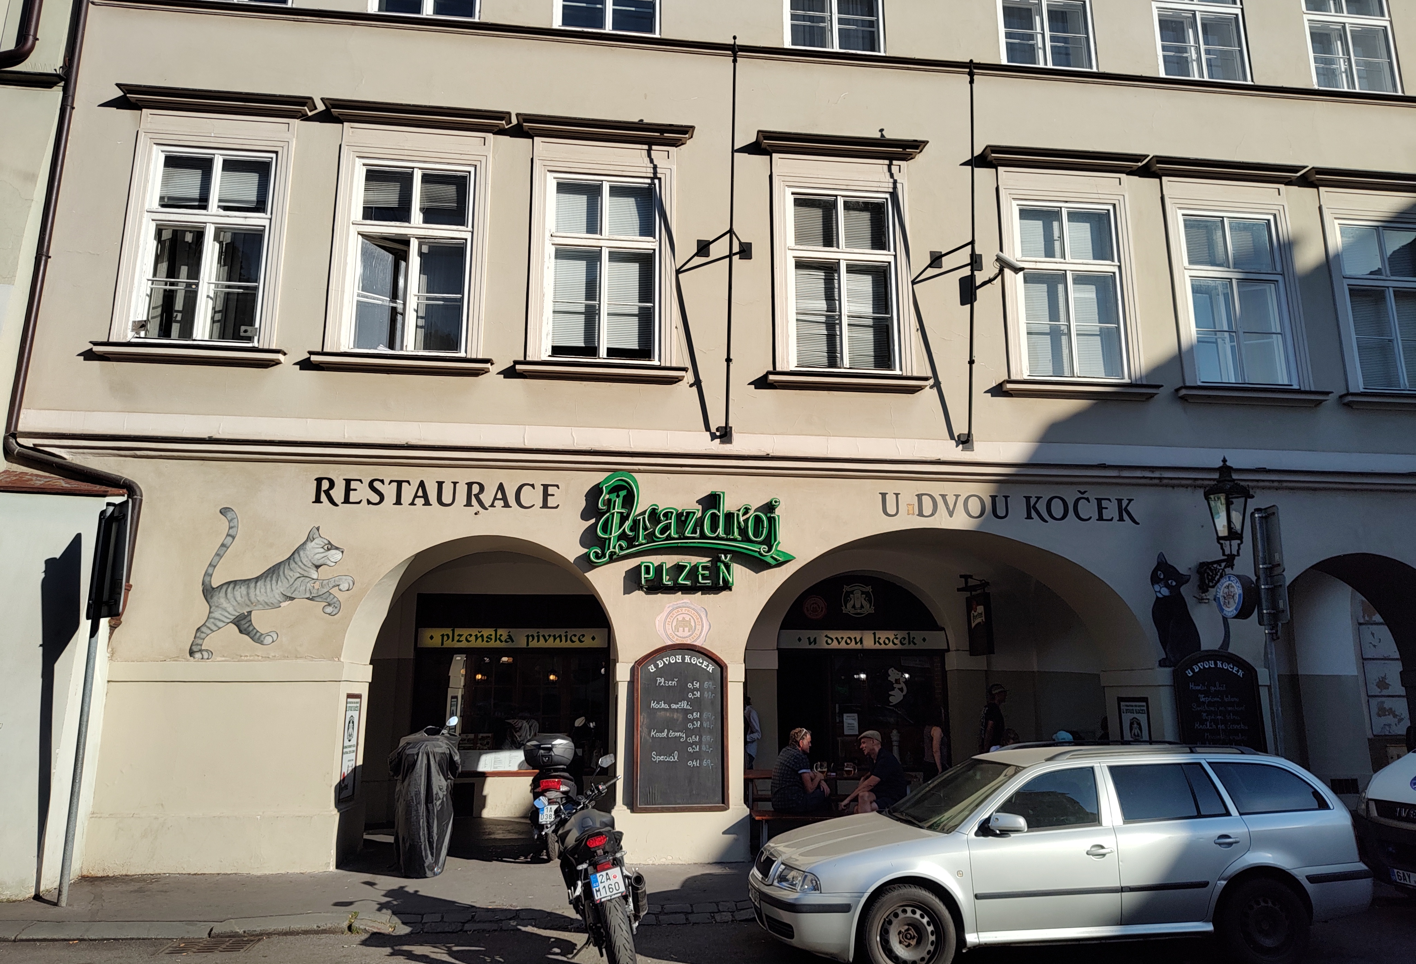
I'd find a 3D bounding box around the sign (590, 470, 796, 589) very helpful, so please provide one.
[{"bbox_3d":[-0.169,0.559,10.447,2.287,1.290,0.160,1,-11,-7],"label":"sign"}]

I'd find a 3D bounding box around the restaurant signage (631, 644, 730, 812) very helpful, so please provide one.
[{"bbox_3d":[-0.286,2.627,10.091,1.006,1.751,0.060,1,-11,-7],"label":"restaurant signage"}]

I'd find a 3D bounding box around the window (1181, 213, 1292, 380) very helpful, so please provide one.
[{"bbox_3d":[6.786,-2.347,12.119,1.379,2.341,0.130,1,-11,-7],"label":"window"}]

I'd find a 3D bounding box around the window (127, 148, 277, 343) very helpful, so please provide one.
[{"bbox_3d":[-5.338,-2.527,10.005,1.280,2.220,0.150,2,-11,-6],"label":"window"}]

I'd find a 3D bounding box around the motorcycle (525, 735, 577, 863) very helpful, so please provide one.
[{"bbox_3d":[-1.537,3.274,10.134,0.750,1.280,2.120,0,-11,0],"label":"motorcycle"}]

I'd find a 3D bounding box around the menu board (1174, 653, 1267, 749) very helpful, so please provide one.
[{"bbox_3d":[5.884,2.824,10.806,1.049,1.751,0.060,1,-11,-7],"label":"menu board"}]

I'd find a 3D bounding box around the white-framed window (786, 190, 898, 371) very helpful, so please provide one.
[{"bbox_3d":[1.550,-2.319,10.767,1.280,2.220,0.150,2,-11,-6],"label":"white-framed window"}]

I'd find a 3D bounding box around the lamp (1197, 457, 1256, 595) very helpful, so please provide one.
[{"bbox_3d":[5.645,0.460,10.238,0.500,1.440,0.740,2,-11,-6],"label":"lamp"}]

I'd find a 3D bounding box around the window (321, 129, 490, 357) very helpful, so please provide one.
[{"bbox_3d":[-3.412,-2.779,10.907,1.736,2.798,0.170,1,-11,-7],"label":"window"}]

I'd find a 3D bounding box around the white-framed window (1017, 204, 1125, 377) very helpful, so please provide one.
[{"bbox_3d":[4.267,-2.253,11.070,1.280,2.220,0.150,2,-11,-6],"label":"white-framed window"}]

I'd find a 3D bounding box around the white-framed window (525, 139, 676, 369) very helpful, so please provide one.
[{"bbox_3d":[-1.235,-2.712,11.159,1.700,2.798,0.170,1,-11,-7],"label":"white-framed window"}]

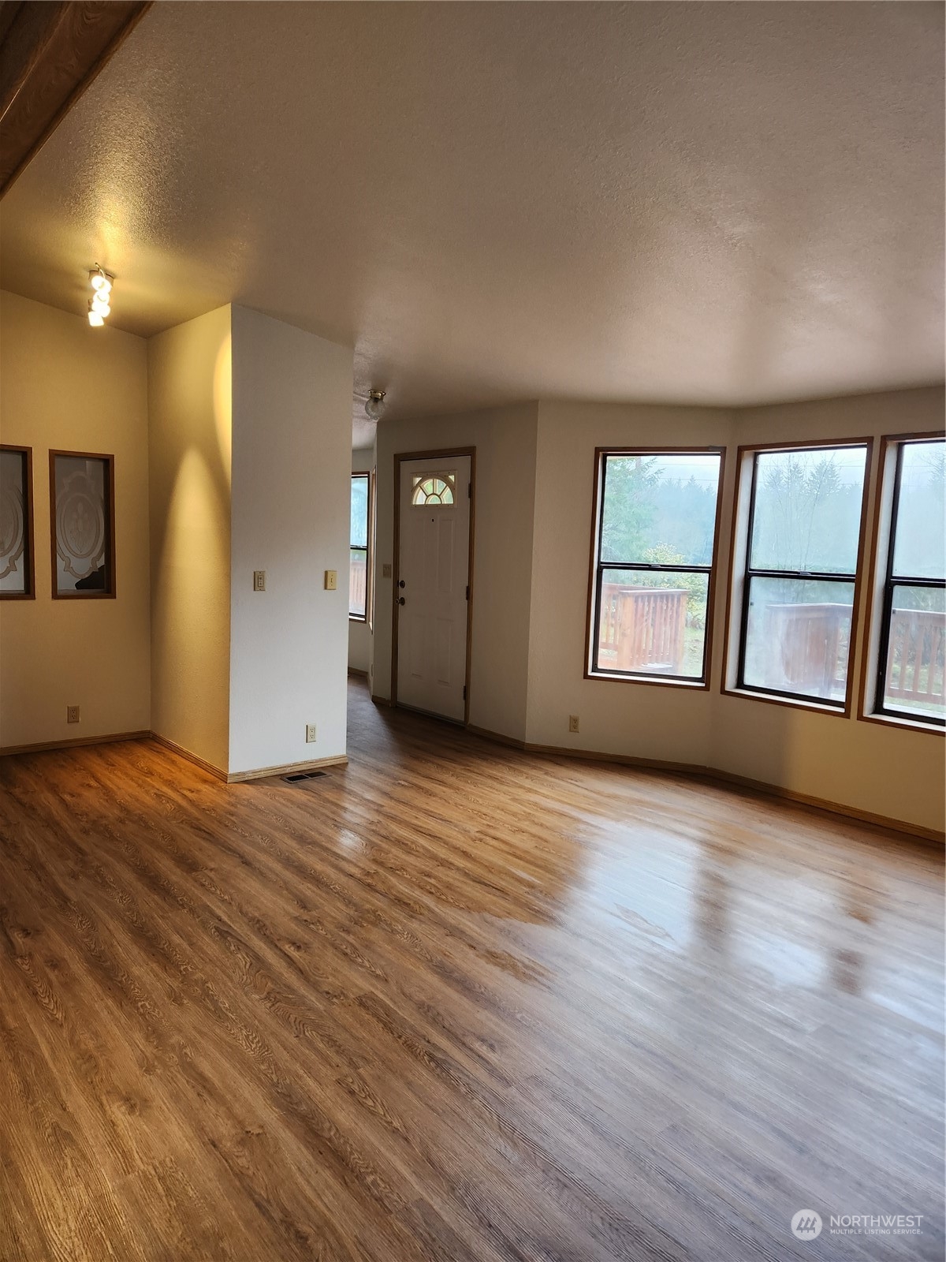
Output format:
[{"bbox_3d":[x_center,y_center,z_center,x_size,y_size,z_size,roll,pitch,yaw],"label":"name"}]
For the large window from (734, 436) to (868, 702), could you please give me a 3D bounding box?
[{"bbox_3d":[1.958,-0.326,5.011,0.090,1.490,0.770,-3,8,-40],"label":"large window"}]

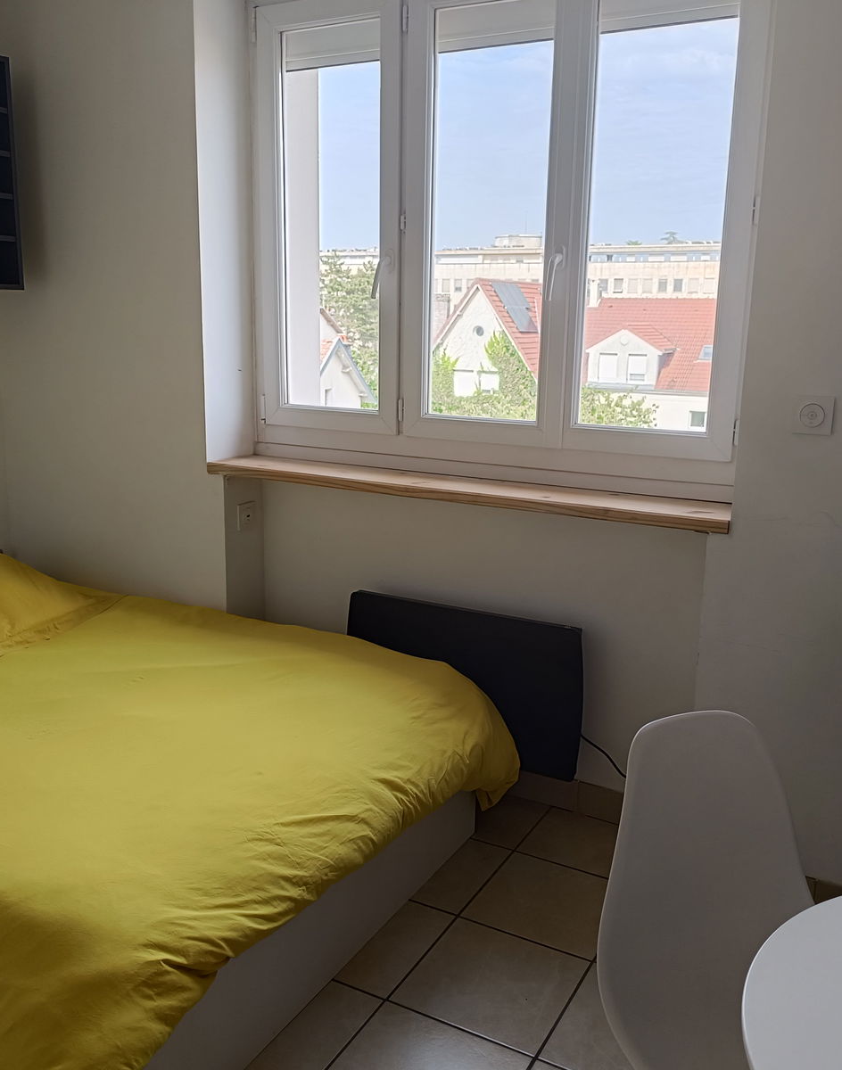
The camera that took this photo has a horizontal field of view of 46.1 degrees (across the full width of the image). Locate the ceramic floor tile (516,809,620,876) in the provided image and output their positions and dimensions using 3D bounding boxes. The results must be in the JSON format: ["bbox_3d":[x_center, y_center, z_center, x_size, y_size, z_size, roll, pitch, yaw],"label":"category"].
[{"bbox_3d":[0.460,0.838,2.664,0.328,0.010,0.280,8,14,28],"label":"ceramic floor tile"}]

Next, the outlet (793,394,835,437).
[{"bbox_3d":[0.848,-0.259,2.145,0.083,0.083,0.012,8,14,28],"label":"outlet"}]

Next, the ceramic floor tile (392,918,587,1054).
[{"bbox_3d":[0.154,0.957,2.115,0.328,0.010,0.328,8,14,28],"label":"ceramic floor tile"}]

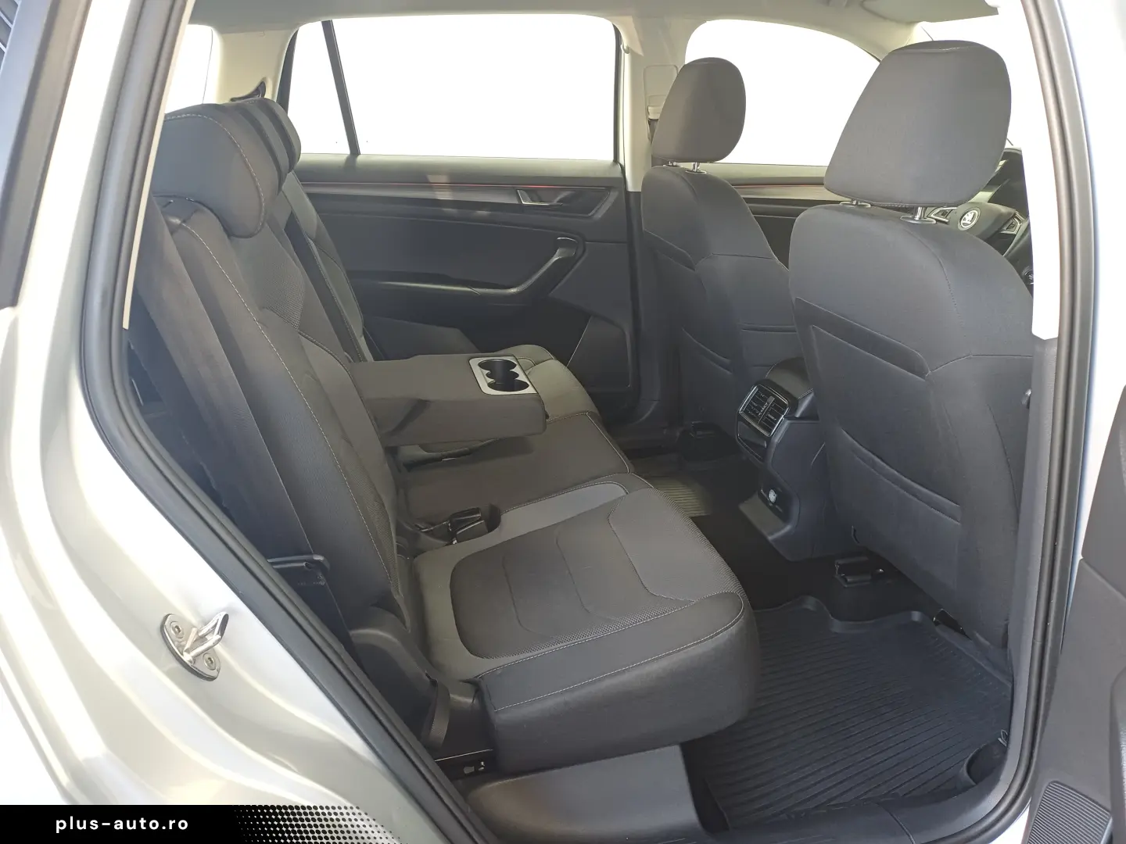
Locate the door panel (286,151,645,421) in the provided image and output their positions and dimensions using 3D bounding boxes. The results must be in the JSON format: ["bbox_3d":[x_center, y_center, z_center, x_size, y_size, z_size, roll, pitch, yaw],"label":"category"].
[{"bbox_3d":[-0.232,-0.328,2.189,0.970,0.750,0.150,-6,23,-15],"label":"door panel"}]

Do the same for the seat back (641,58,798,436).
[{"bbox_3d":[0.441,-0.394,2.014,0.310,0.945,0.520,-17,26,-10],"label":"seat back"}]

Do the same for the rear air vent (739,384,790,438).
[{"bbox_3d":[0.438,-0.031,1.741,0.045,0.080,0.145,17,16,-22],"label":"rear air vent"}]

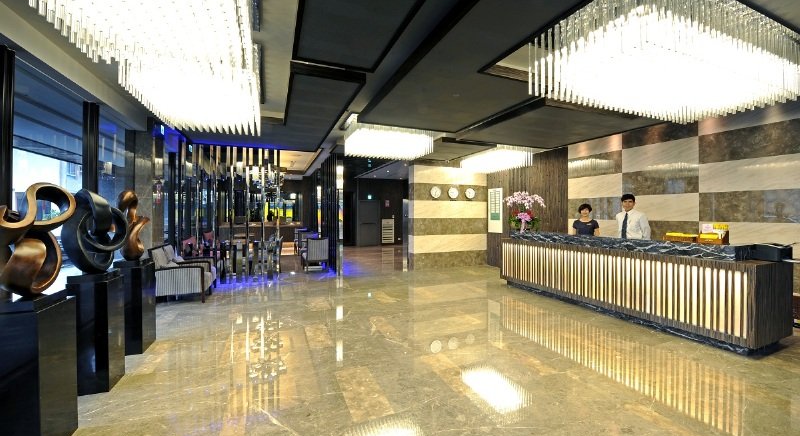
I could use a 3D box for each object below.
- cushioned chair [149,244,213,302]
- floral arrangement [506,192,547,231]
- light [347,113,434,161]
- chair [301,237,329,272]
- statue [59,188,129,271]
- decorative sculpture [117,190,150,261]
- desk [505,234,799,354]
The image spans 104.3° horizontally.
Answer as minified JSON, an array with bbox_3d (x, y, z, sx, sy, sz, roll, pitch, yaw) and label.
[{"bbox_3d":[-3.627,0.946,5.180,0.805,0.870,0.623,0,1,-23],"label":"cushioned chair"},{"bbox_3d":[2.640,-0.134,6.618,0.750,0.884,0.580,1,1,45],"label":"floral arrangement"},{"bbox_3d":[-0.186,-1.288,5.180,1.280,0.435,0.906,0,1,-23],"label":"light"},{"bbox_3d":[-2.144,0.919,7.952,0.558,0.848,0.725,0,1,-23],"label":"chair"},{"bbox_3d":[-2.568,0.110,2.633,0.370,0.711,0.290,0,1,-23],"label":"statue"},{"bbox_3d":[-2.835,0.082,3.315,0.247,0.750,0.247,0,1,-23],"label":"decorative sculpture"},{"bbox_3d":[3.200,0.850,4.912,0.870,1.066,3.647,0,1,-23],"label":"desk"}]

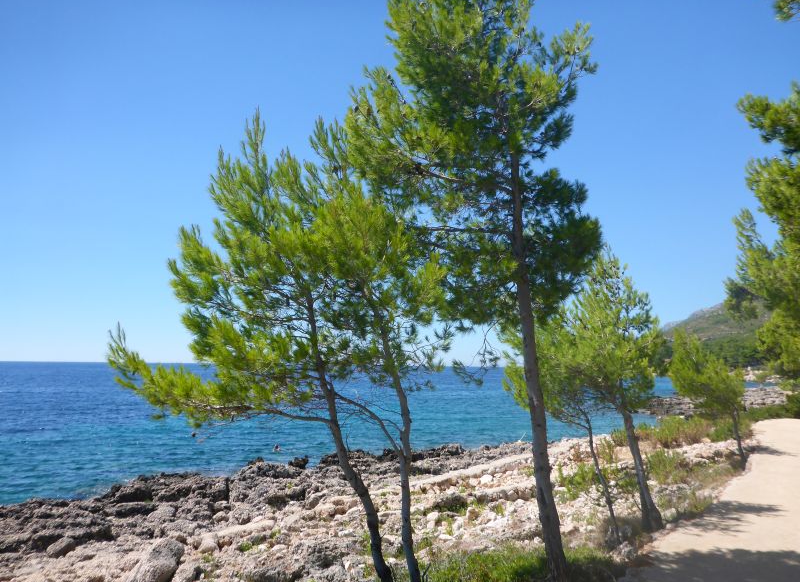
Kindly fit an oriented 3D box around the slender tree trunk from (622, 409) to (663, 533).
[{"bbox_3d":[2.371,1.774,6.412,0.220,1.192,0.200,-11,-10,19],"label":"slender tree trunk"}]

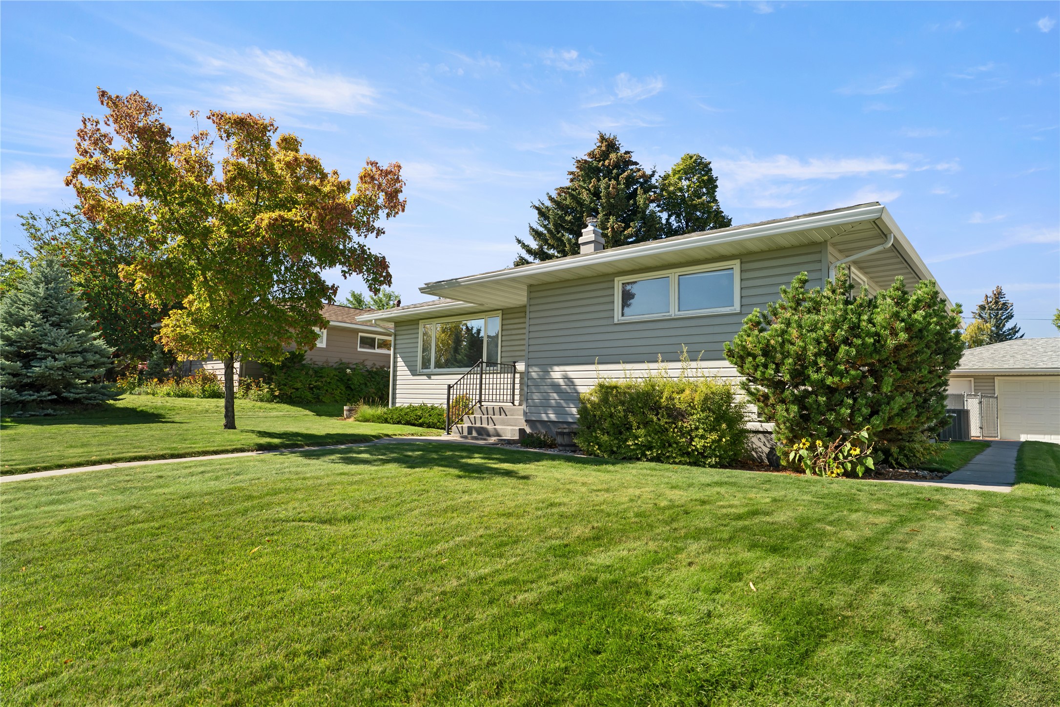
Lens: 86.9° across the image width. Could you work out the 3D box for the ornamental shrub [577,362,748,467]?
[{"bbox_3d":[1.854,0.928,8.204,2.350,1.250,1.150,-3,-6,40],"label":"ornamental shrub"}]

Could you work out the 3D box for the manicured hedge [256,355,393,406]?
[{"bbox_3d":[-7.030,1.092,20.209,1.400,1.500,5.200,-3,-6,40],"label":"manicured hedge"}]

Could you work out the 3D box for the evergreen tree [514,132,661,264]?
[{"bbox_3d":[3.505,-3.885,27.262,8.000,14.300,8.000,1,-5,7],"label":"evergreen tree"}]

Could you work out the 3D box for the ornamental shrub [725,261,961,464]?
[{"bbox_3d":[3.765,0.211,6.859,2.450,2.450,2.100,-3,-6,40],"label":"ornamental shrub"}]

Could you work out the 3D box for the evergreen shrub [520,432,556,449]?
[{"bbox_3d":[0.186,1.425,9.613,0.600,0.340,0.500,-3,-6,40],"label":"evergreen shrub"}]

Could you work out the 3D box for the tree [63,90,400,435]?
[{"bbox_3d":[-6.400,-2.000,12.800,6.800,7.400,6.700,4,-5,-27],"label":"tree"}]

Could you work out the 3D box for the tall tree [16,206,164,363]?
[{"bbox_3d":[-17.700,-2.300,22.800,5.300,7.200,5.200,5,-6,-38],"label":"tall tree"}]

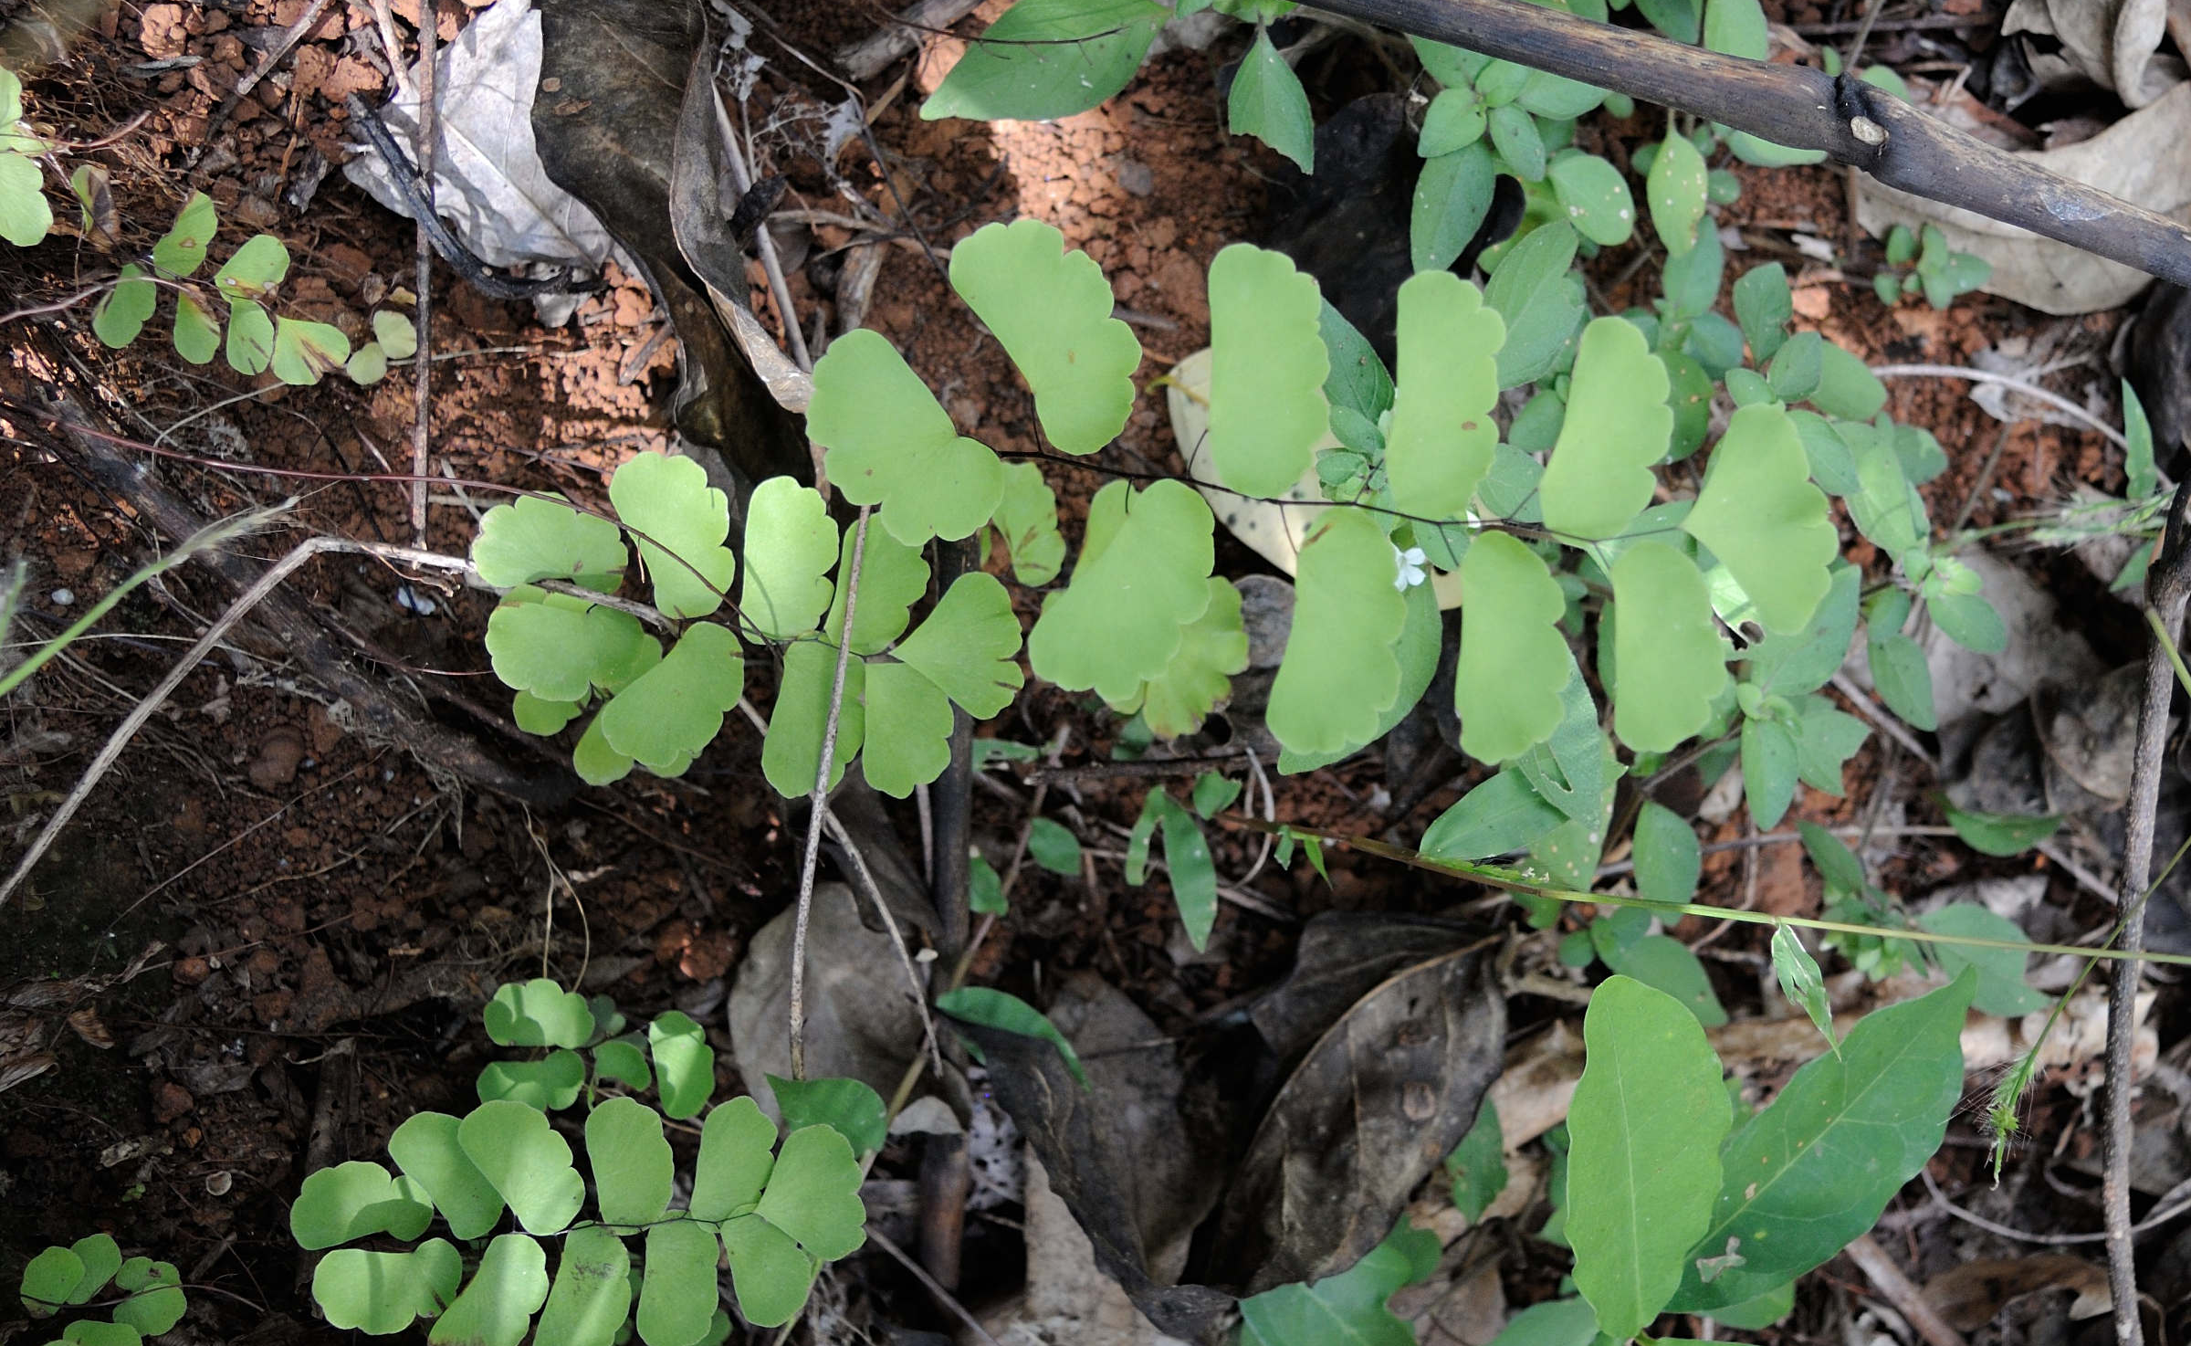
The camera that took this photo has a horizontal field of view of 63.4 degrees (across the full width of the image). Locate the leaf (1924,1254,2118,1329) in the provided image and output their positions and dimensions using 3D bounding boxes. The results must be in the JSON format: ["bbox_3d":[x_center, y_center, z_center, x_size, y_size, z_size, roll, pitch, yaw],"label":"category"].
[{"bbox_3d":[0.238,0.157,0.450,0.056,0.020,0.017,-3,81,-1],"label":"leaf"}]

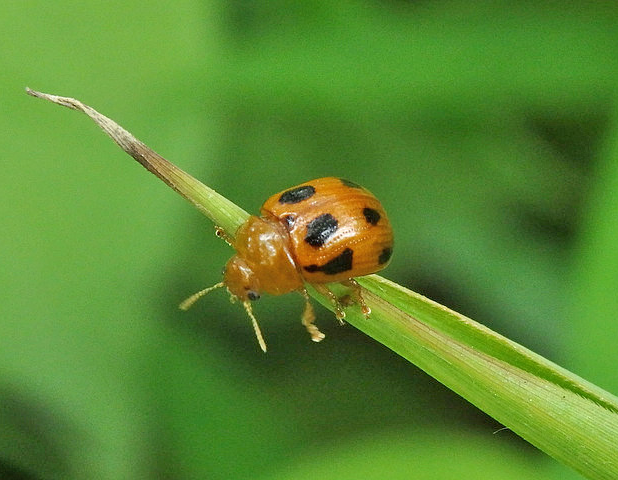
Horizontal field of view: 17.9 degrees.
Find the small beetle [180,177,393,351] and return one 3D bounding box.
[{"bbox_3d":[0.000,0.000,0.082,0.008,0.004,0.005,-13,56,-31],"label":"small beetle"}]

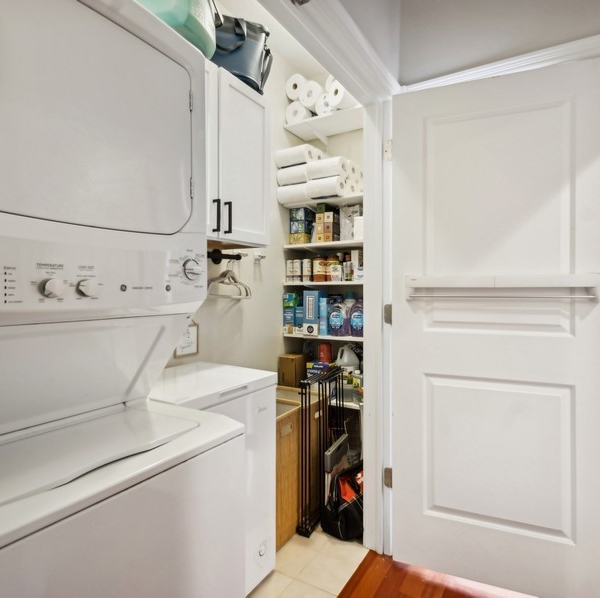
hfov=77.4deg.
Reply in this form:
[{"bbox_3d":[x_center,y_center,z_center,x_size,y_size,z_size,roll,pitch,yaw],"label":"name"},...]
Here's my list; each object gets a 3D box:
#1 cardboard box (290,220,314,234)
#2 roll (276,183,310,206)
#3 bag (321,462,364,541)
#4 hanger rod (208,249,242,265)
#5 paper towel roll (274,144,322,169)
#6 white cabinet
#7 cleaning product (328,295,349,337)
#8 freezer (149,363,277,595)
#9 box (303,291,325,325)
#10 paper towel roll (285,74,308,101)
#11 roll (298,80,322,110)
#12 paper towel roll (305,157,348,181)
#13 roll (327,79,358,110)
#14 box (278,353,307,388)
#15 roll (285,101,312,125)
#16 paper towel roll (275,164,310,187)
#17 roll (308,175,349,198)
[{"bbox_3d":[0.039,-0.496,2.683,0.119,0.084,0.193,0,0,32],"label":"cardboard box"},{"bbox_3d":[-0.019,-0.722,2.598,0.250,0.128,0.128,0,0,32],"label":"roll"},{"bbox_3d":[0.269,0.988,1.951,0.230,0.340,0.320,0,0,32],"label":"bag"},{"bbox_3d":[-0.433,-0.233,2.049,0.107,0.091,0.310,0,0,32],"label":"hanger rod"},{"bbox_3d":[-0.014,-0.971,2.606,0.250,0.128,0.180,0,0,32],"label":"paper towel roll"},{"bbox_3d":[-0.496,-0.658,1.728,0.330,0.770,0.750,0,0,32],"label":"white cabinet"},{"bbox_3d":[0.272,0.108,2.498,0.140,0.272,0.089,0,0,32],"label":"cleaning product"},{"bbox_3d":[-0.454,0.736,1.507,0.500,0.850,0.540,0,0,32],"label":"freezer"},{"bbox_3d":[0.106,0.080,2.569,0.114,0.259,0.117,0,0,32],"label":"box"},{"bbox_3d":[0.042,-1.458,2.692,0.154,0.154,0.274,0,0,32],"label":"paper towel roll"},{"bbox_3d":[0.137,-1.365,2.615,0.150,0.150,0.270,0,0,32],"label":"roll"},{"bbox_3d":[0.183,-0.849,2.434,0.241,0.124,0.124,0,0,32],"label":"paper towel roll"},{"bbox_3d":[0.308,-1.322,2.513,0.154,0.154,0.274,0,0,32],"label":"roll"},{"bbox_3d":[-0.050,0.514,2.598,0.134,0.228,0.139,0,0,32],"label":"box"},{"bbox_3d":[0.043,-1.280,2.695,0.150,0.150,0.270,0,0,32],"label":"roll"},{"bbox_3d":[-0.019,-0.845,2.598,0.250,0.128,0.128,0,0,32],"label":"paper towel roll"},{"bbox_3d":[0.177,-0.728,2.439,0.241,0.124,0.124,0,0,32],"label":"roll"}]

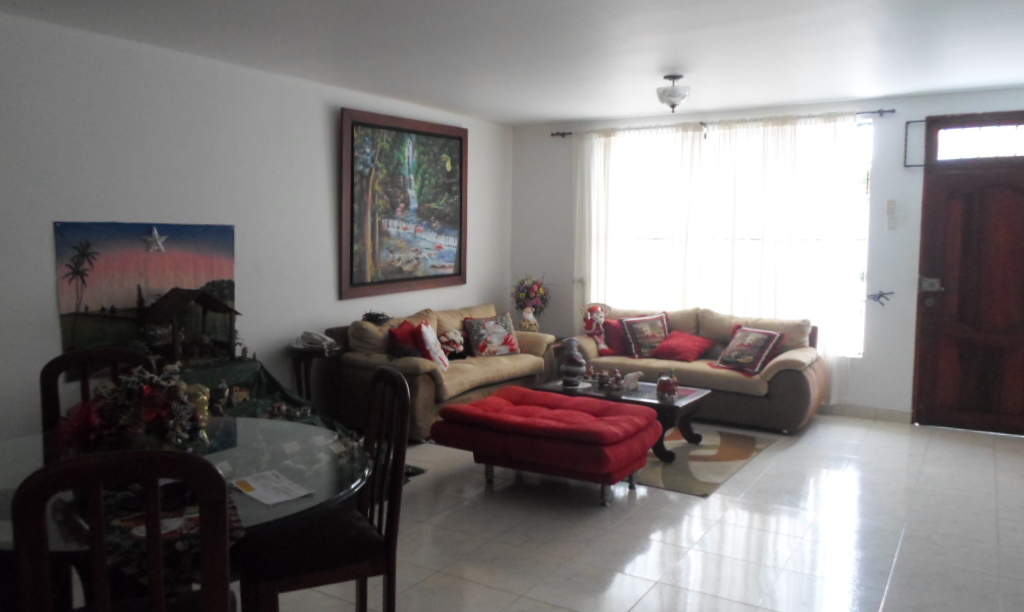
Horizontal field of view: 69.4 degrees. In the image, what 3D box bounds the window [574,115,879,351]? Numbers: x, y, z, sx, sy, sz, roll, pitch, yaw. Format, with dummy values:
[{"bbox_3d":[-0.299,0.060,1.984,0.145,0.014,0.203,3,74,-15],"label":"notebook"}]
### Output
[{"bbox_3d":[1.762,-0.617,6.708,2.632,2.005,0.120,3,5,29],"label":"window"}]

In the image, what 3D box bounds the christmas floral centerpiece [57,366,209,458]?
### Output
[{"bbox_3d":[-1.081,0.306,2.106,0.420,0.270,0.360,-2,5,-27],"label":"christmas floral centerpiece"}]

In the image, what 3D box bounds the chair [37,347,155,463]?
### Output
[{"bbox_3d":[-1.475,0.671,2.720,0.440,0.970,0.510,-3,5,-32],"label":"chair"}]

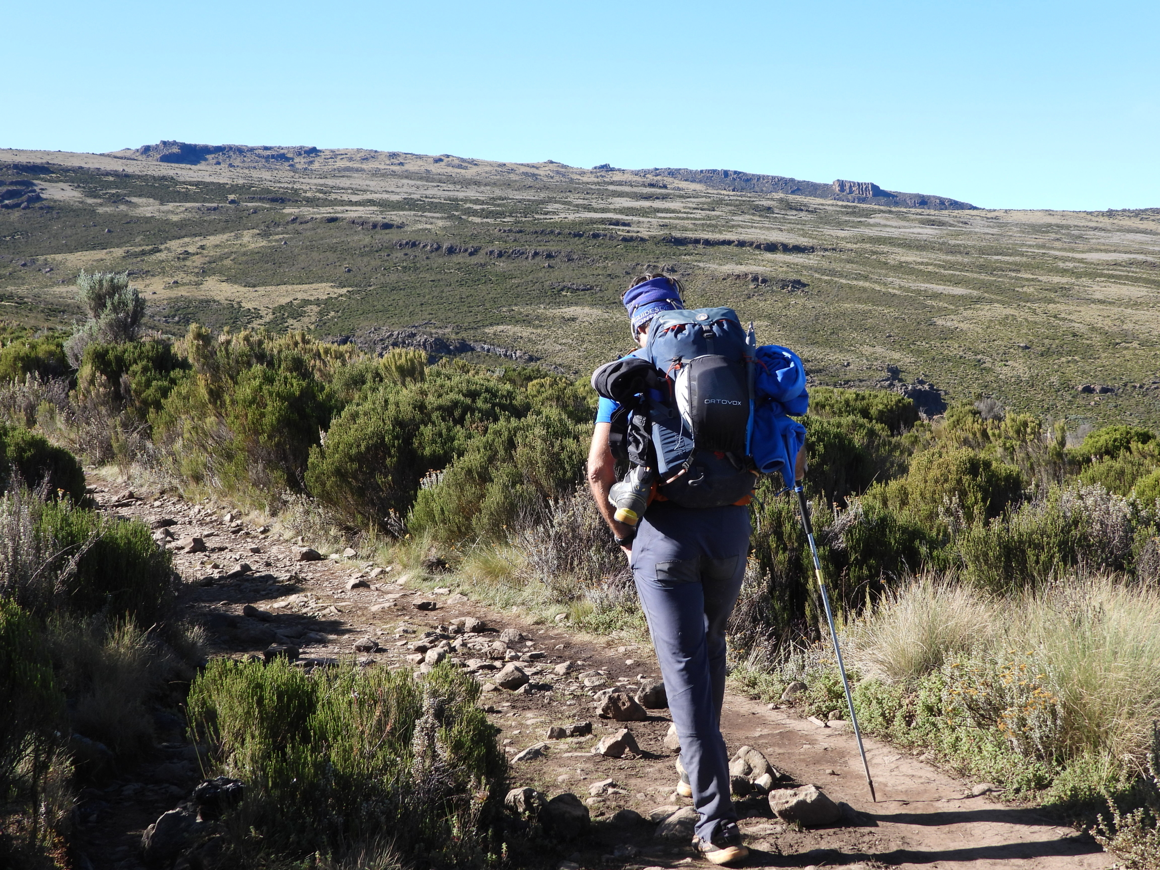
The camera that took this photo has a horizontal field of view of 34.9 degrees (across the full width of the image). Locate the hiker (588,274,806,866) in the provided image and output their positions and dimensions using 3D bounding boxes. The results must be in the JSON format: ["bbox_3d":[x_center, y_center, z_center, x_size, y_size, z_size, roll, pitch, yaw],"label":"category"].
[{"bbox_3d":[0.335,0.362,5.500,0.650,1.690,0.800,-2,4,-23],"label":"hiker"}]

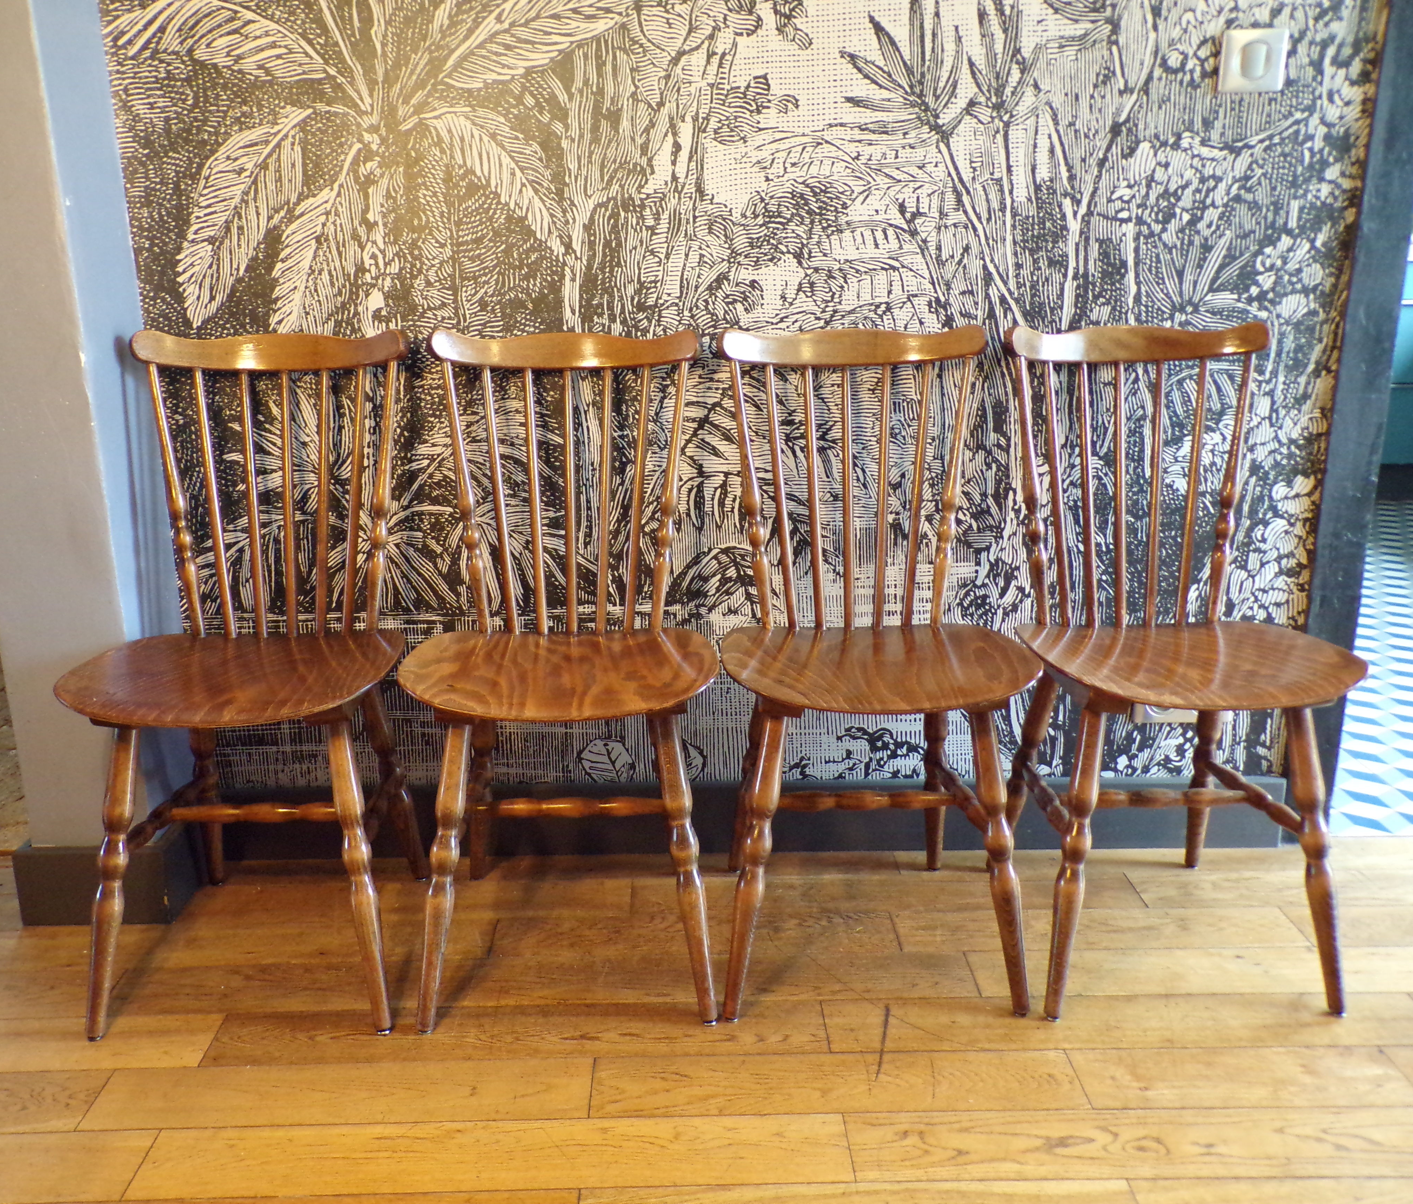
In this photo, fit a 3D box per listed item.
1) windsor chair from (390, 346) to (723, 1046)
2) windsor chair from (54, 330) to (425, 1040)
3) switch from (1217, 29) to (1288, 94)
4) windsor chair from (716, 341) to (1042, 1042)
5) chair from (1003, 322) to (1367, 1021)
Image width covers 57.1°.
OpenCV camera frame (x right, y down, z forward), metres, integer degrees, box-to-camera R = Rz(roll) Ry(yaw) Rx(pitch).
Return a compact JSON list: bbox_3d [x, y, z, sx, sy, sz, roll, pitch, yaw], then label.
[{"bbox_3d":[-0.192,0.084,1.787,0.430,0.864,0.468,-1,17,-2],"label":"windsor chair"},{"bbox_3d":[-0.615,0.089,1.778,0.430,0.864,0.468,-1,17,-1],"label":"windsor chair"},{"bbox_3d":[0.762,-0.753,1.806,0.083,0.082,0.012,-1,17,-1],"label":"switch"},{"bbox_3d":[0.221,0.077,1.803,0.430,0.864,0.468,-1,17,-2],"label":"windsor chair"},{"bbox_3d":[0.637,0.075,1.804,0.430,0.864,0.468,-1,17,-2],"label":"chair"}]

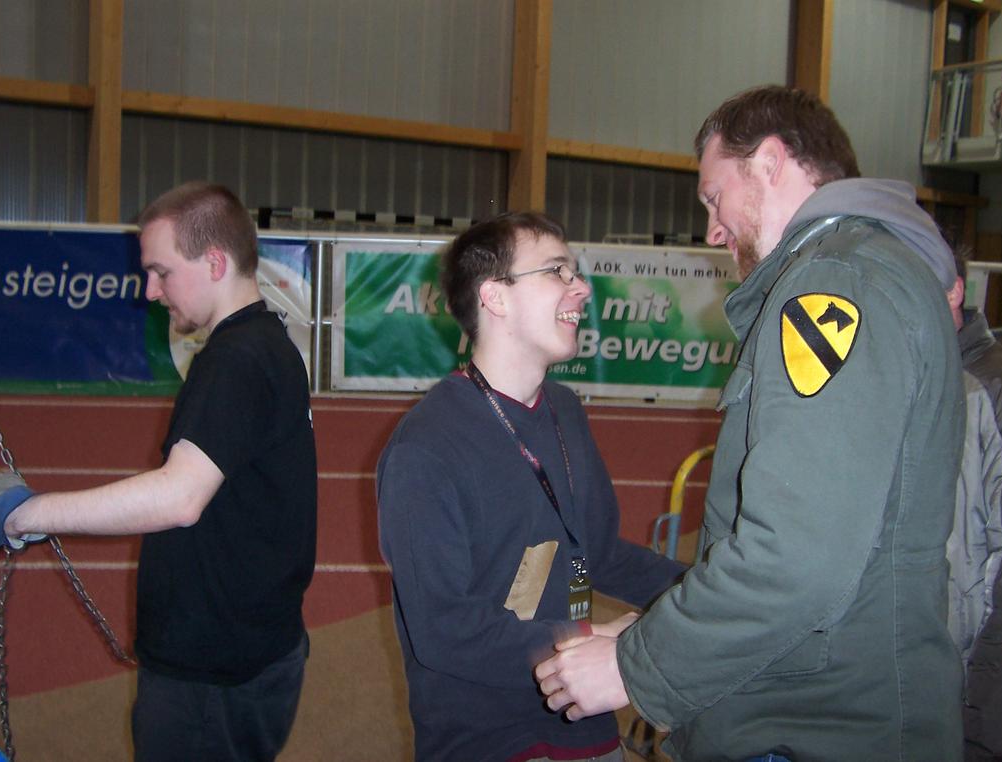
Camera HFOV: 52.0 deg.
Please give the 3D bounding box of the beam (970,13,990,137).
[{"bbox_3d":[7.430,-4.806,16.121,0.140,2.060,0.170,-2,7,-32],"label":"beam"}]

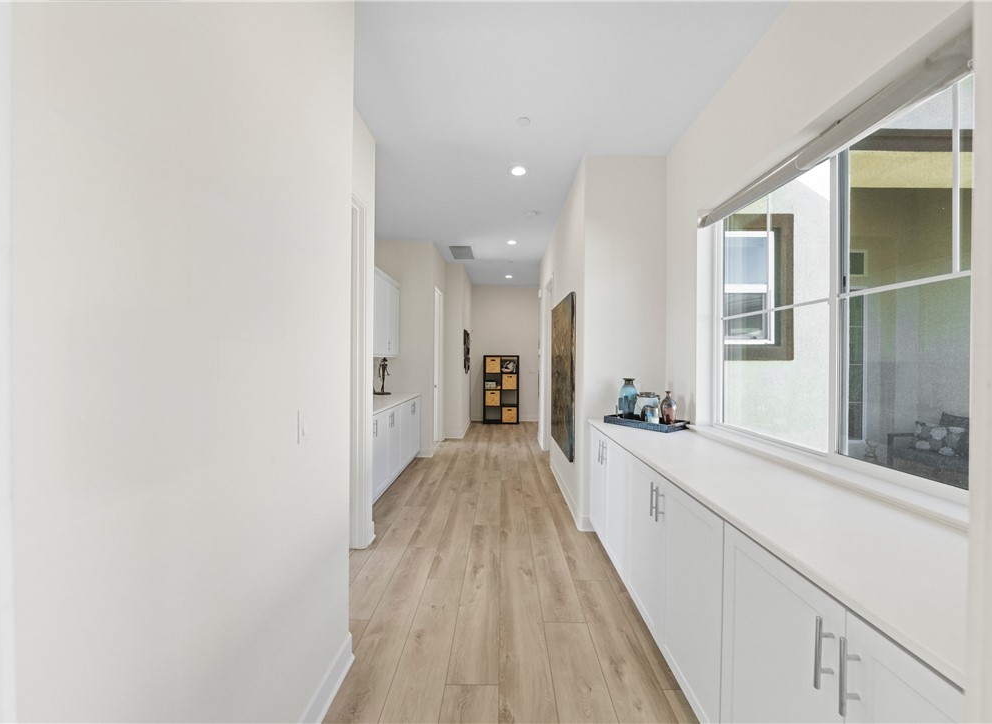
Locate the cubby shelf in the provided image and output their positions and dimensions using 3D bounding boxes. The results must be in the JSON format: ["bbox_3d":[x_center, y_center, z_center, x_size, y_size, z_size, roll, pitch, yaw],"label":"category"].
[{"bbox_3d":[0.122,0.603,7.965,0.770,1.470,0.390,0,0,1],"label":"cubby shelf"}]

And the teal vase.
[{"bbox_3d":[0.972,0.281,2.650,0.137,0.320,0.137,0,0,1],"label":"teal vase"}]

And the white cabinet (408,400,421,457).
[{"bbox_3d":[-1.350,0.900,4.580,0.600,0.870,0.900,0,0,1],"label":"white cabinet"}]

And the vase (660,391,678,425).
[{"bbox_3d":[1.153,0.319,2.415,0.110,0.242,0.110,0,0,1],"label":"vase"}]

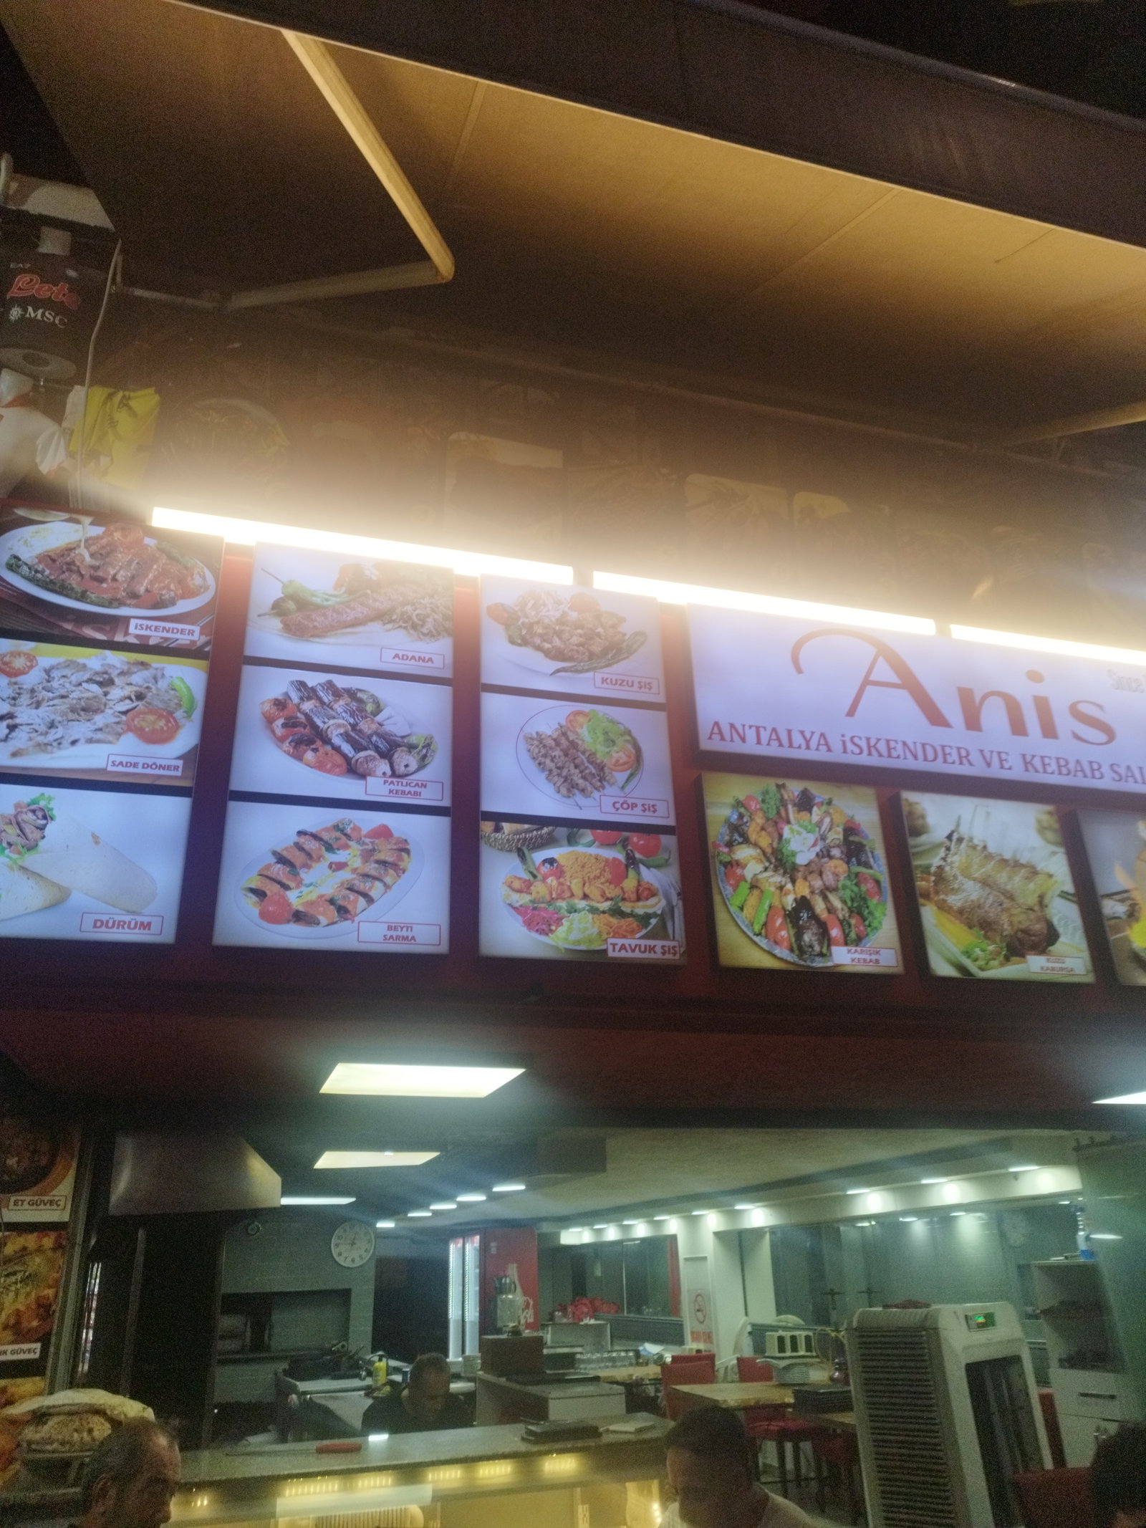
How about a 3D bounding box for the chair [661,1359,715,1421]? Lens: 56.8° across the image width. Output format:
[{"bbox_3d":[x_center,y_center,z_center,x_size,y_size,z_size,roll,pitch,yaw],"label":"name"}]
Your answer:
[{"bbox_3d":[0.949,4.785,7.581,0.440,0.900,0.530,5,-26,-16],"label":"chair"}]

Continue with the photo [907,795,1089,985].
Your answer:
[{"bbox_3d":[1.272,0.381,3.225,0.565,0.572,0.070,5,-26,-16],"label":"photo"}]

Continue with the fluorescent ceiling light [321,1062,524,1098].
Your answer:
[{"bbox_3d":[-0.499,1.010,3.434,0.600,0.050,0.620,5,-26,-16],"label":"fluorescent ceiling light"}]

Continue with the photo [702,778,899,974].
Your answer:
[{"bbox_3d":[0.644,0.321,3.045,0.567,0.567,0.070,5,-26,-16],"label":"photo"}]

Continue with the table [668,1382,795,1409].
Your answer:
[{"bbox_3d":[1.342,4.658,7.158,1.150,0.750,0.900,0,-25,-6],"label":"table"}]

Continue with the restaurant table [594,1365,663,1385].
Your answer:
[{"bbox_3d":[0.688,5.278,8.457,1.150,0.750,0.830,5,-26,-16],"label":"restaurant table"}]

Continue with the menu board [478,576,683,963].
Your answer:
[{"bbox_3d":[0.003,-0.002,2.985,0.554,1.140,0.070,5,-26,-16],"label":"menu board"}]

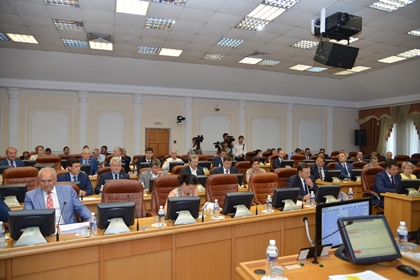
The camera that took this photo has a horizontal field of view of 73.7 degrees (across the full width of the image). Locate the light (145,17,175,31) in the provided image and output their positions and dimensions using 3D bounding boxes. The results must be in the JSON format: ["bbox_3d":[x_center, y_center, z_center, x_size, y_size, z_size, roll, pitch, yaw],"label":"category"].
[{"bbox_3d":[-1.037,-2.392,5.739,0.600,0.080,0.600,0,0,-19],"label":"light"}]

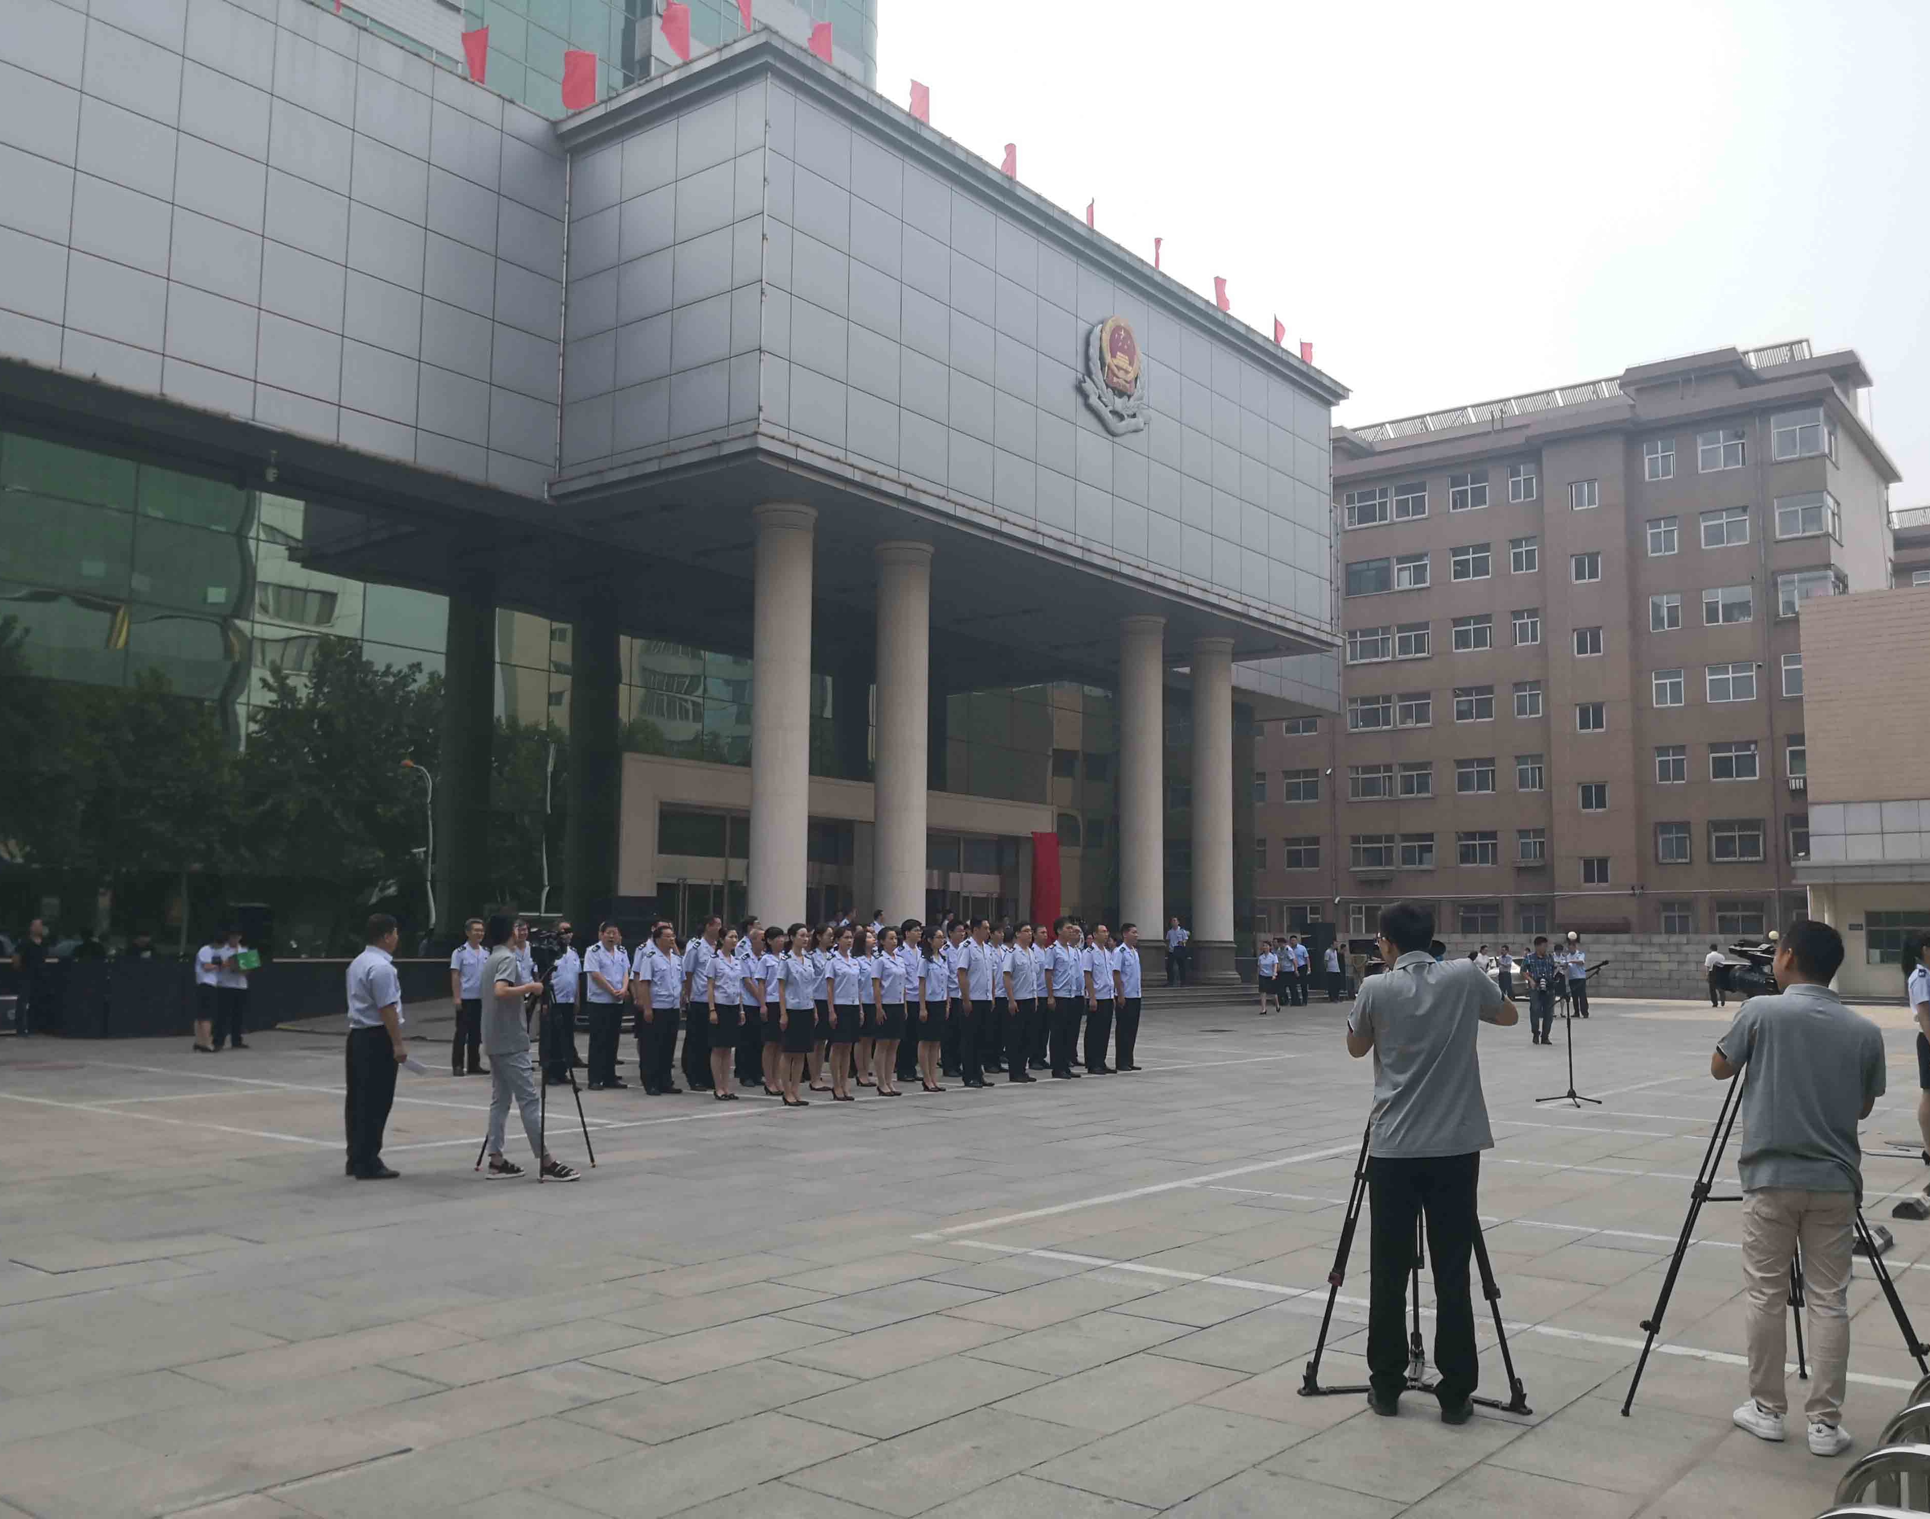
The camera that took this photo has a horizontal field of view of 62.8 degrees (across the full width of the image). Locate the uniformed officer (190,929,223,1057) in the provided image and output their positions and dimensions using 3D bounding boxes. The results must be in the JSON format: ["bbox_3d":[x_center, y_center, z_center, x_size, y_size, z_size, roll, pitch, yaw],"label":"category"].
[{"bbox_3d":[-10.123,3.096,21.100,0.420,1.640,0.440,2,-7,-12],"label":"uniformed officer"}]

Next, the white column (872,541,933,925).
[{"bbox_3d":[-1.260,0.184,31.506,1.200,8.950,1.200,1,-6,0],"label":"white column"}]

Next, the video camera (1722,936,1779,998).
[{"bbox_3d":[2.863,0.749,5.600,0.190,0.260,0.400,4,-7,-28],"label":"video camera"}]

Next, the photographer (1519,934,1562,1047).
[{"bbox_3d":[9.205,3.672,25.289,0.600,1.700,0.420,0,-6,0],"label":"photographer"}]

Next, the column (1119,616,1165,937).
[{"bbox_3d":[4.657,0.438,41.519,1.200,8.650,1.200,0,-6,0],"label":"column"}]

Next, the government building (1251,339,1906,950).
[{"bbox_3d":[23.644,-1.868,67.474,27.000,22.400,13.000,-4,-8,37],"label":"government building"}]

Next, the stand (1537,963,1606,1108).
[{"bbox_3d":[6.039,2.716,15.697,0.680,1.410,0.560,-1,-7,10],"label":"stand"}]

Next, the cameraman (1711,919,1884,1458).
[{"bbox_3d":[2.741,1.354,5.290,0.550,1.710,0.420,0,-6,0],"label":"cameraman"}]

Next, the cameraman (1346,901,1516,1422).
[{"bbox_3d":[1.589,1.376,5.557,0.580,1.740,0.520,-1,-7,12],"label":"cameraman"}]

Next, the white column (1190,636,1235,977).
[{"bbox_3d":[6.448,1.331,40.980,1.270,8.950,1.270,1,-6,0],"label":"white column"}]

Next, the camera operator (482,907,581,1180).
[{"bbox_3d":[-2.870,1.902,10.559,0.560,1.720,0.480,3,-7,-22],"label":"camera operator"}]

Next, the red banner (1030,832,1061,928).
[{"bbox_3d":[2.377,3.919,46.557,0.150,3.500,1.300,-5,-8,38],"label":"red banner"}]

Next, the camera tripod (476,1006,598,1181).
[{"bbox_3d":[-2.918,2.150,10.625,0.740,1.240,0.700,2,-7,-15],"label":"camera tripod"}]

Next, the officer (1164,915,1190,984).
[{"bbox_3d":[5.284,4.837,39.367,0.520,1.620,0.420,5,-8,-35],"label":"officer"}]

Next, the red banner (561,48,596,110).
[{"bbox_3d":[-7.102,-12.490,29.000,0.320,1.200,1.200,-1,-7,15],"label":"red banner"}]

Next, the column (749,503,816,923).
[{"bbox_3d":[-3.365,-0.129,28.918,1.200,8.950,1.200,1,-6,0],"label":"column"}]

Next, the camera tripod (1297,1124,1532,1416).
[{"bbox_3d":[1.647,1.605,5.795,0.750,1.340,0.680,-1,-7,12],"label":"camera tripod"}]

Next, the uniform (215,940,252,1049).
[{"bbox_3d":[-9.810,3.164,21.200,0.380,1.450,0.500,-5,-8,41],"label":"uniform"}]

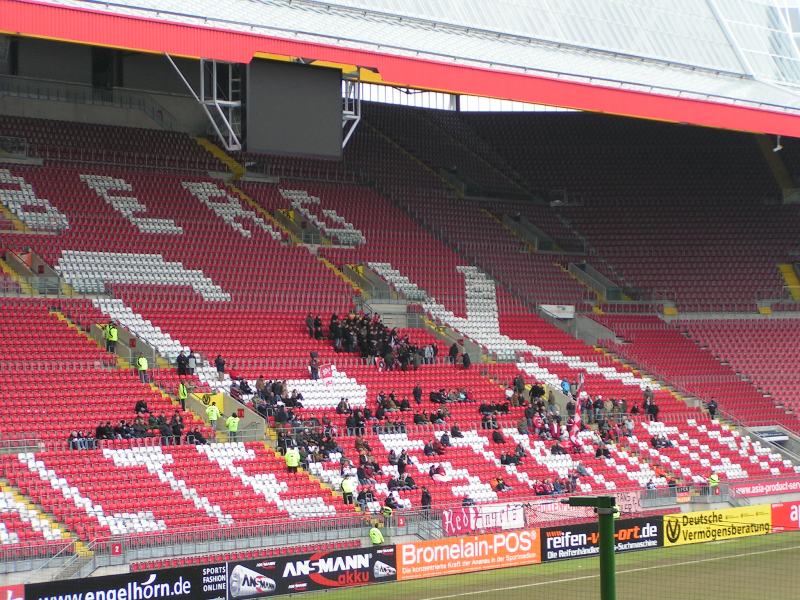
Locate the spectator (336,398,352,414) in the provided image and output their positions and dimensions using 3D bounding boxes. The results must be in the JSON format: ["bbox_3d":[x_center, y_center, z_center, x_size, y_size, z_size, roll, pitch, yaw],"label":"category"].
[{"bbox_3d":[-3.221,6.276,126.287,0.750,1.220,0.550,-2,-2,42],"label":"spectator"}]

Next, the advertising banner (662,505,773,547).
[{"bbox_3d":[19.949,14.059,137.113,0.100,1.870,12.330,-1,-2,41],"label":"advertising banner"}]

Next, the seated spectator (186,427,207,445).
[{"bbox_3d":[-10.540,7.180,113.991,0.850,1.120,0.550,-2,-2,42],"label":"seated spectator"}]

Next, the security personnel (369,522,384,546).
[{"bbox_3d":[-1.218,12.458,114.075,0.580,1.750,0.420,-1,-2,41],"label":"security personnel"}]

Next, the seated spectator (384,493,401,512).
[{"bbox_3d":[-0.313,10.974,117.257,0.750,1.260,0.580,-1,-2,41],"label":"seated spectator"}]

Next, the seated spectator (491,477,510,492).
[{"bbox_3d":[5.525,10.274,119.503,0.800,1.170,0.550,-2,-2,42],"label":"seated spectator"}]

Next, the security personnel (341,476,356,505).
[{"bbox_3d":[-2.739,10.224,115.763,0.400,1.780,0.580,-1,-2,41],"label":"security personnel"}]

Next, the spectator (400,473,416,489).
[{"bbox_3d":[0.527,10.173,120.999,0.750,1.260,0.580,-1,-2,41],"label":"spectator"}]

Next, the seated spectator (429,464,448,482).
[{"bbox_3d":[2.173,9.941,123.794,0.750,1.260,0.580,-1,-2,41],"label":"seated spectator"}]

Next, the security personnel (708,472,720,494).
[{"bbox_3d":[19.860,11.800,138.818,0.420,1.720,0.580,-1,-2,41],"label":"security personnel"}]

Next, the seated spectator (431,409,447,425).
[{"bbox_3d":[2.379,7.257,132.792,0.750,1.260,0.580,-1,-2,41],"label":"seated spectator"}]

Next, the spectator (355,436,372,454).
[{"bbox_3d":[-2.034,8.393,123.859,0.750,1.260,0.580,-1,-2,41],"label":"spectator"}]

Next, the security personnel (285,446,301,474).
[{"bbox_3d":[-5.471,8.321,111.744,0.660,1.780,0.450,-1,-2,-7],"label":"security personnel"}]

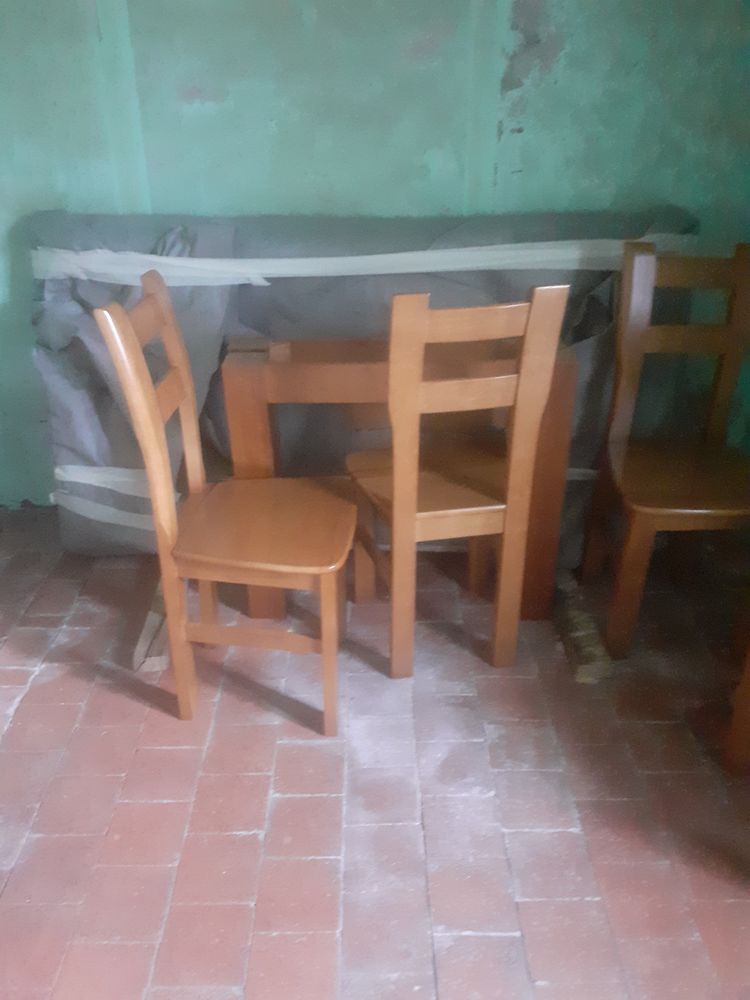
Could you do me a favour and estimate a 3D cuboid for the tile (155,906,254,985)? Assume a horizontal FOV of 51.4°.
[{"bbox_3d":[-0.301,0.792,1.385,0.156,0.016,0.150,0,28,0],"label":"tile"}]

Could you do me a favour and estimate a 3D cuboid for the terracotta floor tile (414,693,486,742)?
[{"bbox_3d":[0.172,0.517,1.831,0.153,0.015,0.147,-1,29,0],"label":"terracotta floor tile"}]

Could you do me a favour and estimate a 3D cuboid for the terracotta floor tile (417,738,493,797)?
[{"bbox_3d":[0.174,0.589,1.701,0.153,0.015,0.147,-1,29,0],"label":"terracotta floor tile"}]

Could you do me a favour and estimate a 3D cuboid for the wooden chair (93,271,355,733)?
[{"bbox_3d":[-0.283,0.016,1.780,0.479,0.965,0.425,2,27,5],"label":"wooden chair"}]

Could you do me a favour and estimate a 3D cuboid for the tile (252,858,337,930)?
[{"bbox_3d":[-0.141,0.734,1.444,0.152,0.015,0.148,-1,27,0],"label":"tile"}]

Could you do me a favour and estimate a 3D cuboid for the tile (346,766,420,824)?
[{"bbox_3d":[0.017,0.637,1.672,0.156,0.016,0.150,0,28,0],"label":"tile"}]

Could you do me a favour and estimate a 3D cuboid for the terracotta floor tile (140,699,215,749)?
[{"bbox_3d":[-0.469,0.541,1.859,0.156,0.016,0.150,0,28,0],"label":"terracotta floor tile"}]

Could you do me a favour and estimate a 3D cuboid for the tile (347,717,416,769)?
[{"bbox_3d":[0.013,0.557,1.786,0.155,0.015,0.148,-1,27,0],"label":"tile"}]

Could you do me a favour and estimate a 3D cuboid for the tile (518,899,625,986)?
[{"bbox_3d":[0.338,0.769,1.359,0.150,0.015,0.148,-1,27,0],"label":"tile"}]

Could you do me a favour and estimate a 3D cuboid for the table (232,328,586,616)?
[{"bbox_3d":[0.069,-0.059,2.164,0.850,0.738,0.292,0,27,2],"label":"table"}]

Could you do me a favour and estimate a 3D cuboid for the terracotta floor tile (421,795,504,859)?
[{"bbox_3d":[0.180,0.674,1.601,0.156,0.016,0.150,0,28,0],"label":"terracotta floor tile"}]

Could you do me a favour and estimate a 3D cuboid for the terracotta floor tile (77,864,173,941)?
[{"bbox_3d":[-0.458,0.745,1.435,0.154,0.015,0.148,-1,27,0],"label":"terracotta floor tile"}]

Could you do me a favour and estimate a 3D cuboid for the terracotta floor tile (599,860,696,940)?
[{"bbox_3d":[0.491,0.736,1.429,0.153,0.015,0.147,-1,29,0],"label":"terracotta floor tile"}]

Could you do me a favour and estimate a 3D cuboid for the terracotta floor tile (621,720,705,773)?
[{"bbox_3d":[0.638,0.560,1.759,0.150,0.015,0.148,-1,27,0],"label":"terracotta floor tile"}]

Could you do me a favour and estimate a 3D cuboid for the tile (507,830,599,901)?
[{"bbox_3d":[0.341,0.715,1.523,0.156,0.016,0.150,0,28,0],"label":"tile"}]

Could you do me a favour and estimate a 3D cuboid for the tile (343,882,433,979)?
[{"bbox_3d":[0.019,0.766,1.376,0.155,0.015,0.148,-1,27,0],"label":"tile"}]

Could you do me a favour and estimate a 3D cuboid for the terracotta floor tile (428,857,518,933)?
[{"bbox_3d":[0.178,0.731,1.439,0.156,0.015,0.148,-1,27,0],"label":"terracotta floor tile"}]

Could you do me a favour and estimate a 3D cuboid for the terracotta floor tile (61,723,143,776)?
[{"bbox_3d":[-0.627,0.580,1.787,0.156,0.016,0.150,0,28,0],"label":"terracotta floor tile"}]

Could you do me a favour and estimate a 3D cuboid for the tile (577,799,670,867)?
[{"bbox_3d":[0.503,0.679,1.589,0.156,0.016,0.150,0,28,0],"label":"tile"}]

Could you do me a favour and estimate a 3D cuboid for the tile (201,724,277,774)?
[{"bbox_3d":[-0.303,0.571,1.771,0.155,0.015,0.148,-1,27,0],"label":"tile"}]

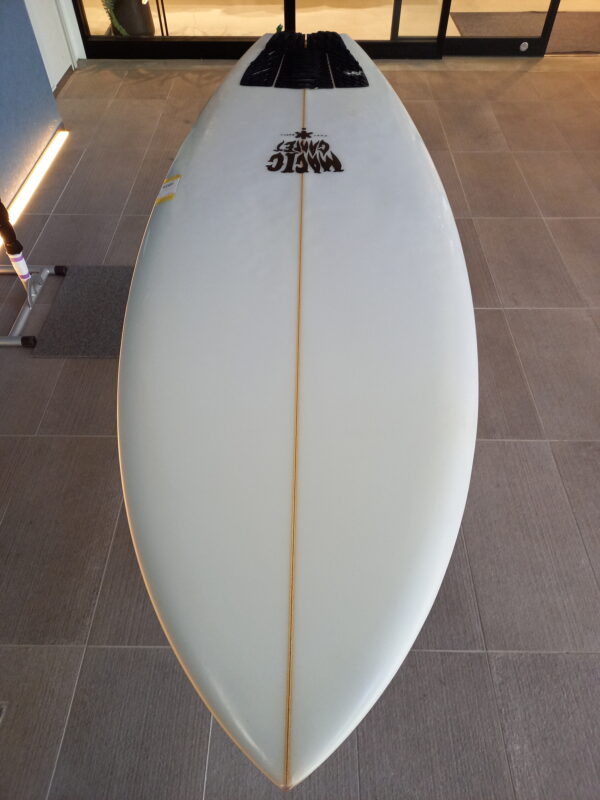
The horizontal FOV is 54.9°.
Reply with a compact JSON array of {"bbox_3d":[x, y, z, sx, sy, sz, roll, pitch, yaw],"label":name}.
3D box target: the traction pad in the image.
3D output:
[{"bbox_3d":[0.014,-0.888,1.500,0.315,0.037,0.285,1,51,0],"label":"traction pad"}]

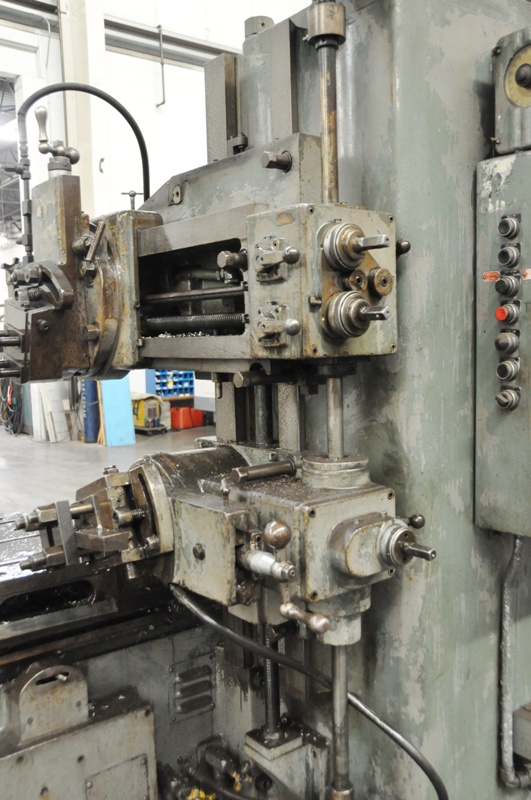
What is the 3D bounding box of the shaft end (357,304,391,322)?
[{"bbox_3d":[0.167,-0.132,1.119,0.049,0.015,0.015,4,47,50],"label":"shaft end"}]

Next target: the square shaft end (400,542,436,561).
[{"bbox_3d":[0.258,0.253,1.219,0.015,0.015,0.049,-22,16,-37],"label":"square shaft end"}]

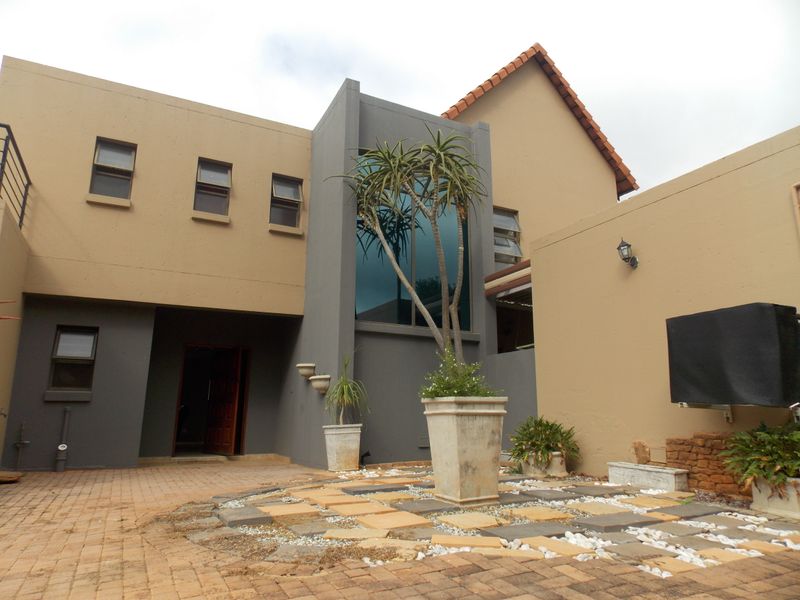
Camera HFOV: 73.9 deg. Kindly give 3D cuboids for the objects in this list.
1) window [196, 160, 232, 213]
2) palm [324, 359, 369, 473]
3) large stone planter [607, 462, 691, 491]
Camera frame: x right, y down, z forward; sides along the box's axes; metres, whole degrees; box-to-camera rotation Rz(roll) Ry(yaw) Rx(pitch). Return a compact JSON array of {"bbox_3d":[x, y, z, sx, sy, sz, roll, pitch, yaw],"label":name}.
[{"bbox_3d":[-3.399,-2.056,9.700,0.590,1.028,0.160,6,-14,-26],"label":"window"},{"bbox_3d":[-0.764,1.628,7.634,0.600,1.560,0.600,6,-14,-26],"label":"palm"},{"bbox_3d":[2.804,2.015,6.042,0.234,0.208,0.921,6,-14,-25],"label":"large stone planter"}]

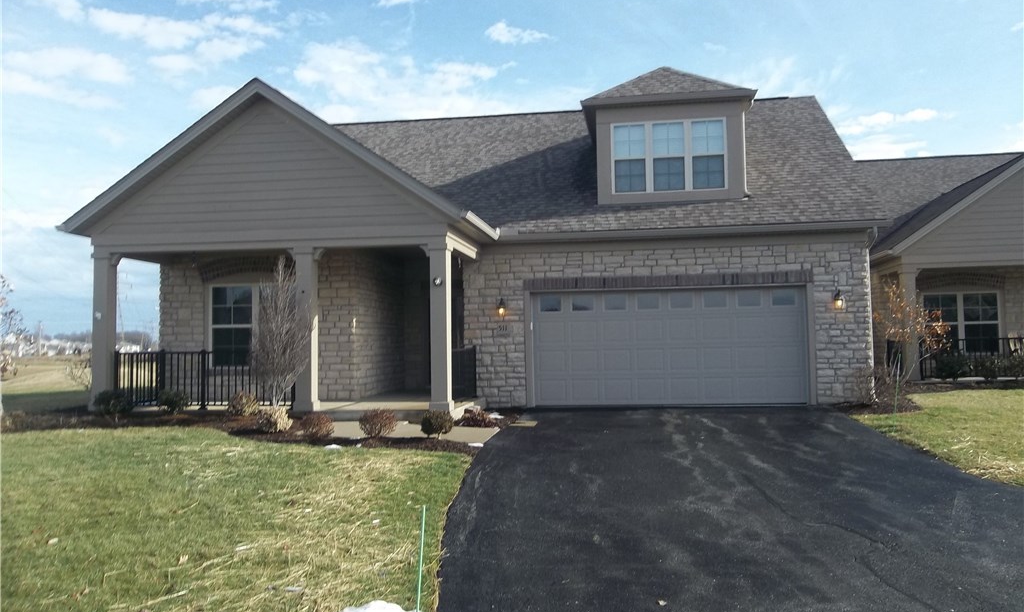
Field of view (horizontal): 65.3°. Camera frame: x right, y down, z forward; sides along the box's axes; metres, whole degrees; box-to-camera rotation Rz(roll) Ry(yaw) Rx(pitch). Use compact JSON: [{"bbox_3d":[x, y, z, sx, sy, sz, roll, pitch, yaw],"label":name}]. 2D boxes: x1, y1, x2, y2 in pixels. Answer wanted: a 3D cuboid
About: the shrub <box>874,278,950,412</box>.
[{"bbox_3d":[7.271,0.635,14.500,1.380,2.269,1.300,-1,-3,8],"label":"shrub"}]

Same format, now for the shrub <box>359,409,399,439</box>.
[{"bbox_3d":[-1.830,1.618,10.950,0.548,0.425,0.500,-1,-3,8],"label":"shrub"}]

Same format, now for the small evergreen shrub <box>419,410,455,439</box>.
[{"bbox_3d":[-1.012,1.617,10.850,0.462,0.394,0.440,-1,-3,8],"label":"small evergreen shrub"}]

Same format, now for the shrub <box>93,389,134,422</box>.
[{"bbox_3d":[-6.411,1.585,12.850,0.676,0.515,0.600,-1,-3,8],"label":"shrub"}]

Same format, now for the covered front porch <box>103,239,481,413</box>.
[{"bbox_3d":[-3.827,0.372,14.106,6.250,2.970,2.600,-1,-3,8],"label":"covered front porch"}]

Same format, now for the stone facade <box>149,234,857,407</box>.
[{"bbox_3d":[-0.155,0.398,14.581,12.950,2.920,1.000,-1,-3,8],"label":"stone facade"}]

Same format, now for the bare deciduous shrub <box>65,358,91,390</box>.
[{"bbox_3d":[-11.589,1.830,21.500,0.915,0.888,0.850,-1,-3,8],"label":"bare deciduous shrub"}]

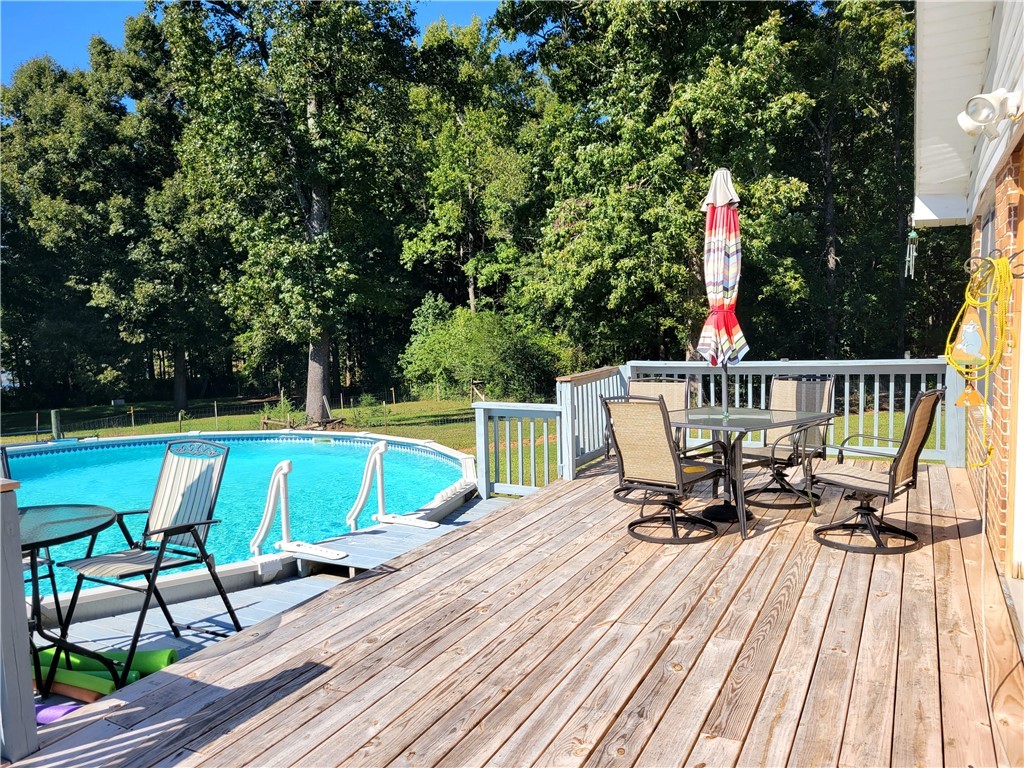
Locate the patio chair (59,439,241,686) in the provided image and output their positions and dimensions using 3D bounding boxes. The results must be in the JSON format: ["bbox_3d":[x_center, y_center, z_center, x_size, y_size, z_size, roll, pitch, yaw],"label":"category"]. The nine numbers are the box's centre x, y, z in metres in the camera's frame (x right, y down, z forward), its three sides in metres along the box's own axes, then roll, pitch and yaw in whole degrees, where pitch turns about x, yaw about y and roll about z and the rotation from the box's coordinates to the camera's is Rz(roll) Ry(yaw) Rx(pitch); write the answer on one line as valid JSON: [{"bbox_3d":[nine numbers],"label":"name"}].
[{"bbox_3d":[-1.804,0.889,3.766,0.550,1.100,0.790,1,6,28],"label":"patio chair"}]

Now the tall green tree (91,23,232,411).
[{"bbox_3d":[-12.223,-5.703,25.934,5.000,13.228,5.000,1,6,28],"label":"tall green tree"}]

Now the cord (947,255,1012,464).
[{"bbox_3d":[2.250,-0.108,3.685,0.300,1.050,0.250,1,6,28],"label":"cord"}]

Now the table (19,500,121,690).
[{"bbox_3d":[-2.136,1.053,3.346,0.820,0.870,0.820,1,6,28],"label":"table"}]

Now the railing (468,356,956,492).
[{"bbox_3d":[1.825,0.432,6.980,4.050,1.200,1.800,1,6,28],"label":"railing"}]

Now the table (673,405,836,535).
[{"bbox_3d":[1.537,0.577,5.409,0.960,0.720,0.960,-6,7,-38],"label":"table"}]

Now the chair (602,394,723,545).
[{"bbox_3d":[1.023,0.500,5.053,0.690,0.970,0.620,-6,7,-38],"label":"chair"}]

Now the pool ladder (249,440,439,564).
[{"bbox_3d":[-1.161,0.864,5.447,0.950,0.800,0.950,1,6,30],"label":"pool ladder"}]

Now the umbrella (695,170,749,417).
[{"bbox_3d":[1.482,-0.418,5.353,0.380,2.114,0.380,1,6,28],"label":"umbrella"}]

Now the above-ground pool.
[{"bbox_3d":[-4.024,1.657,7.875,7.300,1.300,7.300,1,6,28],"label":"above-ground pool"}]

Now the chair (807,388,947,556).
[{"bbox_3d":[2.239,0.493,4.738,0.620,0.970,0.690,-7,7,-43],"label":"chair"}]

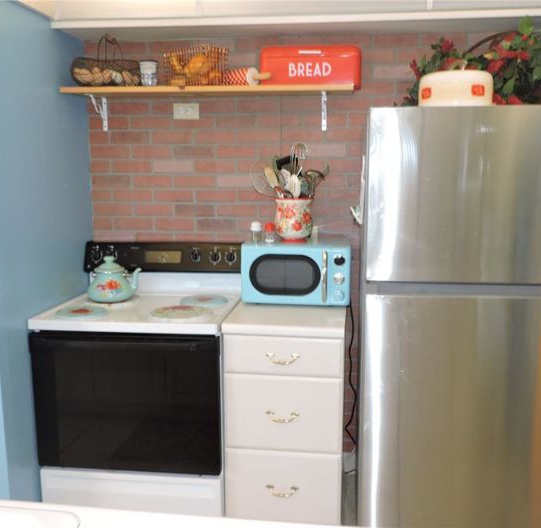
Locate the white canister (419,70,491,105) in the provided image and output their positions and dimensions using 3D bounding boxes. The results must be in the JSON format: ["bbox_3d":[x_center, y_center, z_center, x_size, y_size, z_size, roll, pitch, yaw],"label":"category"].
[{"bbox_3d":[0.675,-0.625,2.224,0.270,0.152,0.270,1,9,7],"label":"white canister"}]

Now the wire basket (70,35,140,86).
[{"bbox_3d":[-0.729,-0.878,2.695,0.302,0.222,0.210,1,9,7],"label":"wire basket"}]

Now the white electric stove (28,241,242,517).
[{"bbox_3d":[-0.540,0.501,2.699,0.757,1.140,0.640,1,8,6],"label":"white electric stove"}]

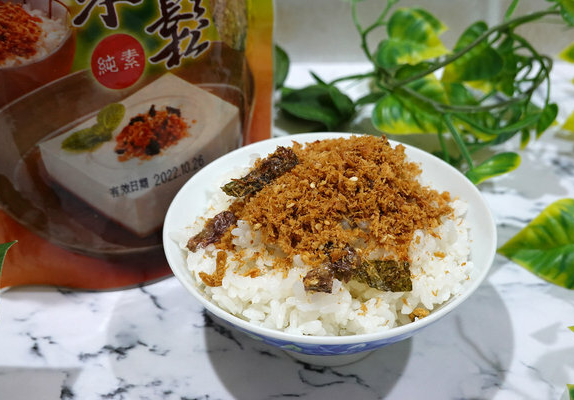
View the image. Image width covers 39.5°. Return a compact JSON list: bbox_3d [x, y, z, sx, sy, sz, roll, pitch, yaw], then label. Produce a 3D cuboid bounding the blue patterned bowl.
[{"bbox_3d":[0.015,0.029,0.299,0.116,0.055,0.116,-2,37,1],"label":"blue patterned bowl"}]

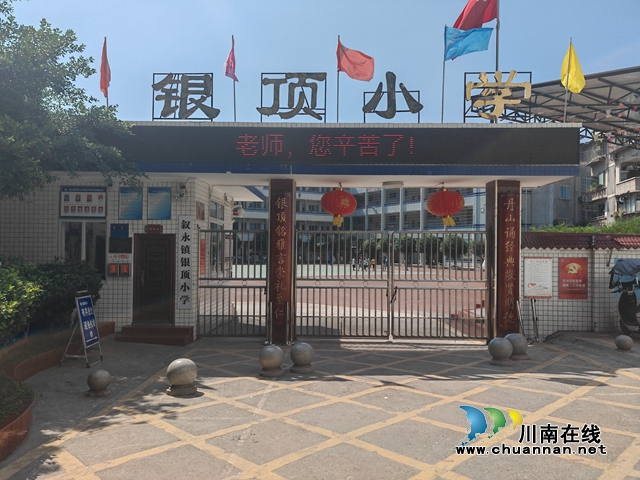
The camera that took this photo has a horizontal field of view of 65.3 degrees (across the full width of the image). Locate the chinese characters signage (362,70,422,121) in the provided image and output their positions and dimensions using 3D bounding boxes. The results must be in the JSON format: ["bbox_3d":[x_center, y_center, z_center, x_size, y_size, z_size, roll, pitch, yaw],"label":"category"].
[{"bbox_3d":[1.527,-3.033,10.515,1.250,1.030,0.140,1,-1,1],"label":"chinese characters signage"}]

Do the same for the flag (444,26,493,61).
[{"bbox_3d":[3.147,-4.164,10.578,1.000,0.710,0.250,1,-1,1],"label":"flag"}]

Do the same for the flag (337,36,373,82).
[{"bbox_3d":[0.763,-3.834,10.633,0.800,0.920,0.350,1,-1,1],"label":"flag"}]

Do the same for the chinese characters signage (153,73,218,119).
[{"bbox_3d":[-2.849,-3.045,10.615,1.400,1.000,0.140,1,-1,1],"label":"chinese characters signage"}]

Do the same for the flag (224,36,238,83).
[{"bbox_3d":[-1.803,-3.703,10.200,0.296,0.971,0.250,1,-1,3],"label":"flag"}]

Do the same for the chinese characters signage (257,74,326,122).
[{"bbox_3d":[-0.553,-2.854,9.950,1.385,0.957,0.100,1,-1,3],"label":"chinese characters signage"}]

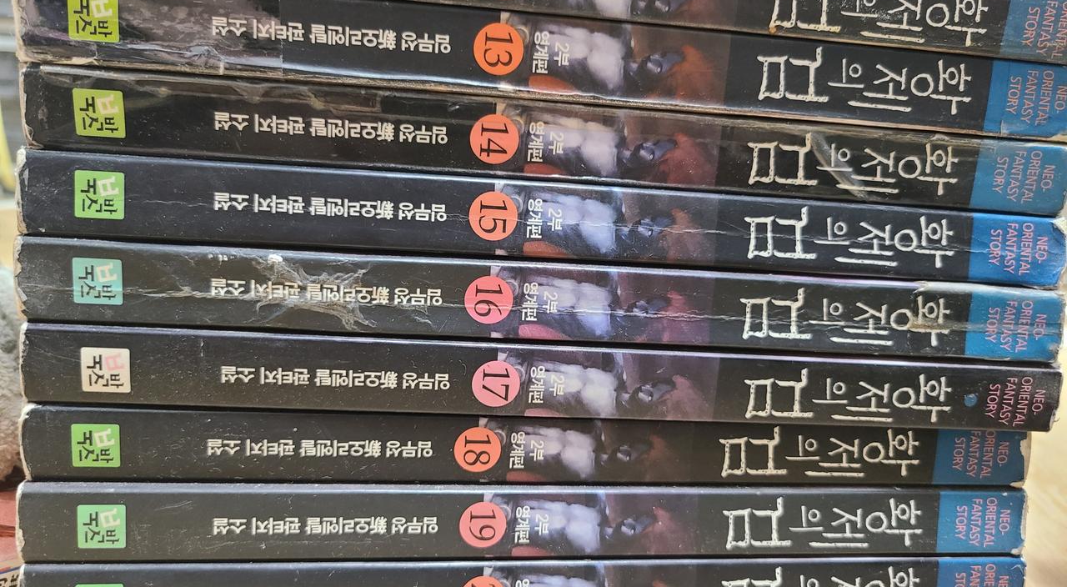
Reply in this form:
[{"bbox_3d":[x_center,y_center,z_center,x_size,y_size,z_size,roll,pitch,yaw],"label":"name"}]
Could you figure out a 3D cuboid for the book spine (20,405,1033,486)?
[{"bbox_3d":[-0.002,0.024,0.250,0.224,0.016,0.151,2,8,-8],"label":"book spine"}]

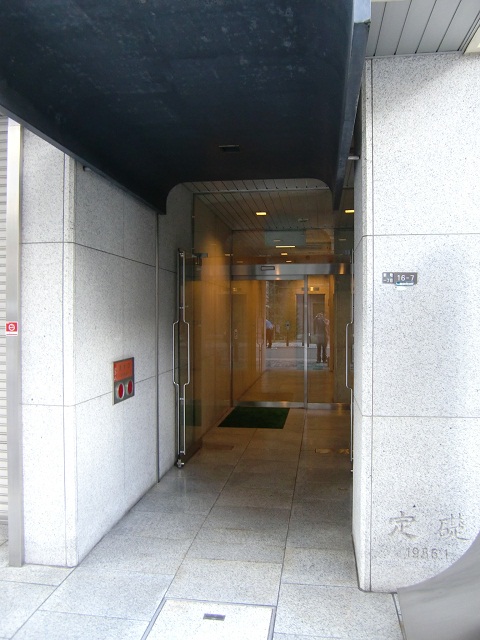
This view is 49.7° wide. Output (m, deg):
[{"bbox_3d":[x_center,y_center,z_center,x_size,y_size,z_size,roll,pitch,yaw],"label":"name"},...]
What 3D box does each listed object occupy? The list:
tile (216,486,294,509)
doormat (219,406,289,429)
[{"bbox_3d":[0.129,1.450,4.200,0.600,0.025,0.450,0,1,9],"label":"tile"},{"bbox_3d":[0.263,1.444,7.751,0.885,0.015,1.626,0,0,9],"label":"doormat"}]

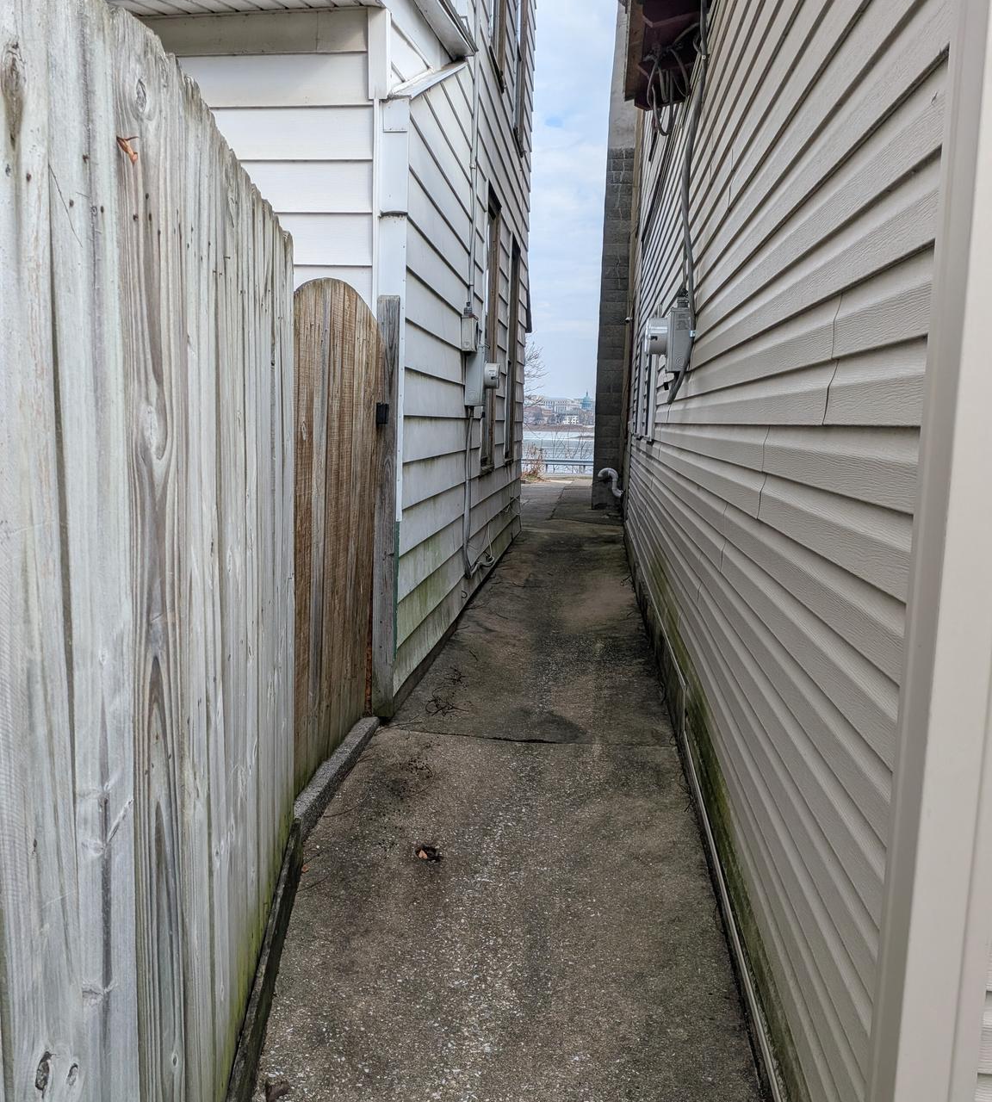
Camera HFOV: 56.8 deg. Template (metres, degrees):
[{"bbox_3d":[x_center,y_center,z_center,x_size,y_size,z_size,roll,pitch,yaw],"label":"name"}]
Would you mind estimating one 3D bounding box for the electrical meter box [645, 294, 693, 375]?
[{"bbox_3d":[0.833,-1.018,4.393,0.187,0.338,0.205,2,8,6],"label":"electrical meter box"}]

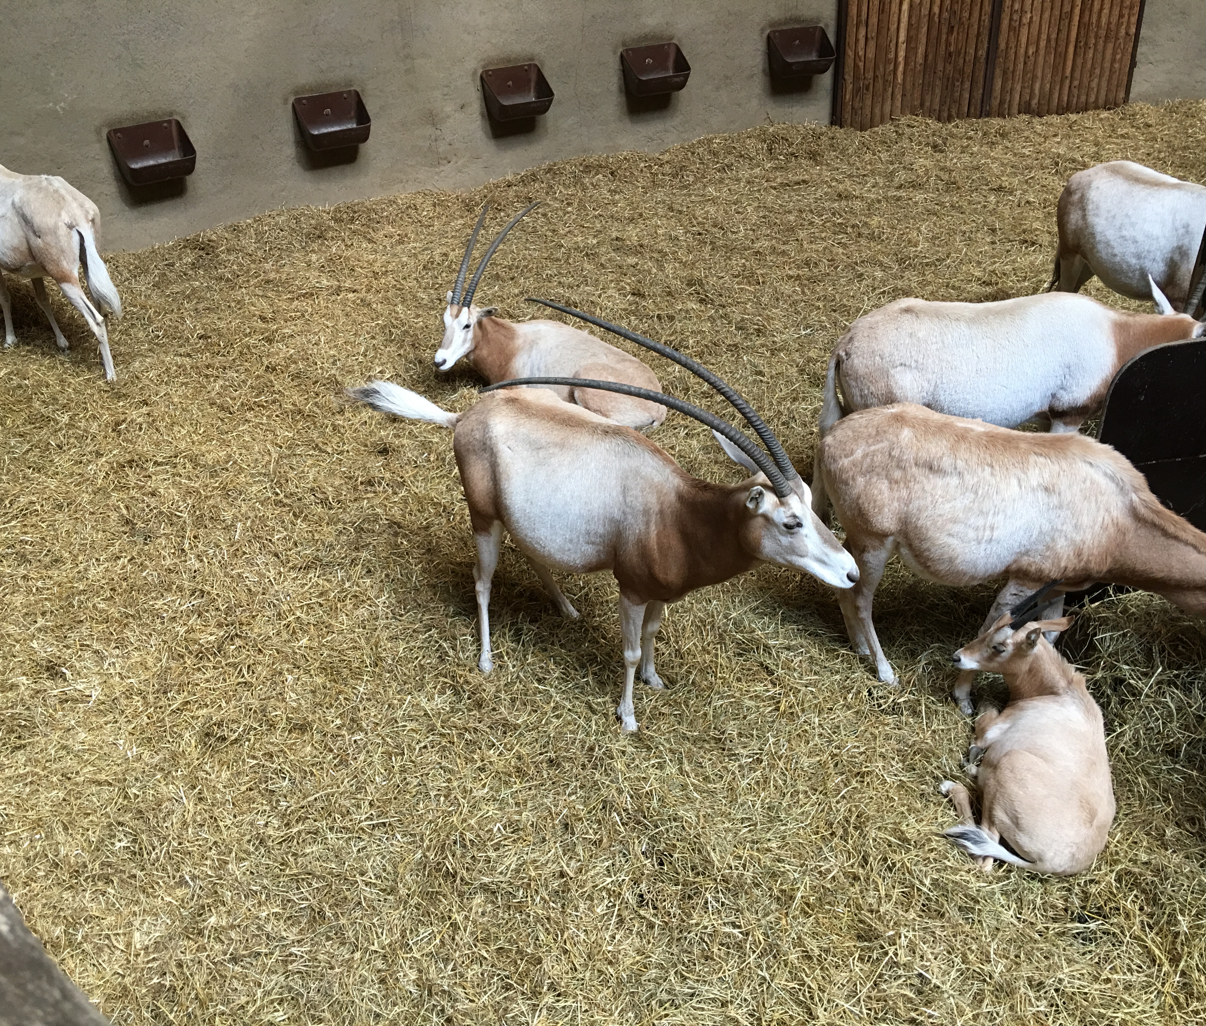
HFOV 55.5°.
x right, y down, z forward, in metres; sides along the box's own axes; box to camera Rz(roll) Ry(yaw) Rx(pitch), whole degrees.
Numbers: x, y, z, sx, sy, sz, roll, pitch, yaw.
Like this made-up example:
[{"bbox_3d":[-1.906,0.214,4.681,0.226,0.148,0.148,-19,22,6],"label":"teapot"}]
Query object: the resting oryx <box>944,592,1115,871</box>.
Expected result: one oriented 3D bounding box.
[{"bbox_3d":[1.250,0.624,3.388,0.480,0.740,0.680,-1,32,5],"label":"resting oryx"}]

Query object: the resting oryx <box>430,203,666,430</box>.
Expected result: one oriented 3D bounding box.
[{"bbox_3d":[-0.191,-0.842,5.614,1.160,1.020,0.940,6,33,15],"label":"resting oryx"}]

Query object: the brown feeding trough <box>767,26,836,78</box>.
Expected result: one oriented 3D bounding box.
[{"bbox_3d":[1.761,-4.041,10.078,0.530,0.339,0.412,-10,33,-11],"label":"brown feeding trough"}]

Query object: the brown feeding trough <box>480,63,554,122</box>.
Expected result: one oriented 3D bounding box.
[{"bbox_3d":[-0.681,-3.416,9.328,0.530,0.339,0.412,-17,34,-20],"label":"brown feeding trough"}]

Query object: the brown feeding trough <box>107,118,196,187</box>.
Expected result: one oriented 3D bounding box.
[{"bbox_3d":[-3.225,-2.589,8.265,0.530,0.339,0.412,-22,37,-27],"label":"brown feeding trough"}]

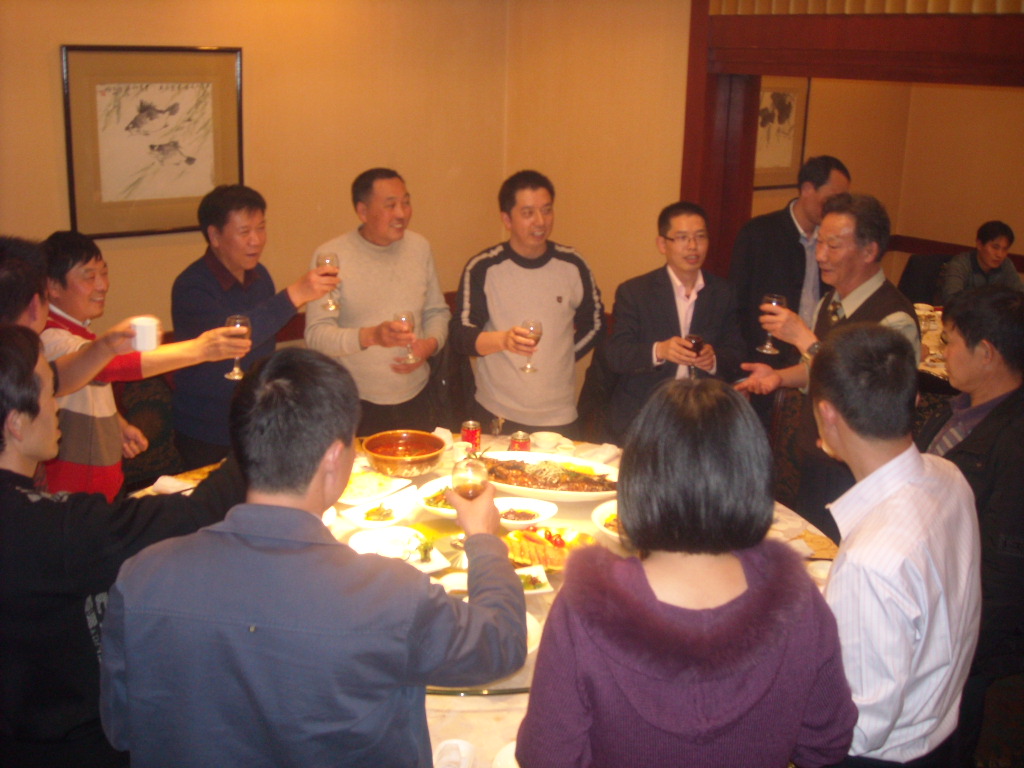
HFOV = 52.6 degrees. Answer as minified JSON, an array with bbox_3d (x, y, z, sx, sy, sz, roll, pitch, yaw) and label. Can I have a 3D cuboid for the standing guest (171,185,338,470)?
[{"bbox_3d":[-0.812,0.183,3.484,0.470,1.654,0.540,-15,23,-40],"label":"standing guest"}]

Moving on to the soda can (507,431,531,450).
[{"bbox_3d":[0.028,0.227,3.438,0.066,0.120,0.066,1,18,0],"label":"soda can"}]

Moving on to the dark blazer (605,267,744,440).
[{"bbox_3d":[0.563,-0.053,3.728,0.490,0.730,0.360,0,18,-1],"label":"dark blazer"}]

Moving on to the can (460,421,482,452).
[{"bbox_3d":[-0.139,0.195,3.518,0.066,0.120,0.066,1,18,0],"label":"can"}]

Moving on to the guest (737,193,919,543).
[{"bbox_3d":[0.896,0.279,3.171,0.510,1.703,0.480,-8,19,-24],"label":"guest"}]

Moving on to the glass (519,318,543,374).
[{"bbox_3d":[0.058,-0.120,3.270,0.066,0.170,0.066,1,18,0],"label":"glass"}]

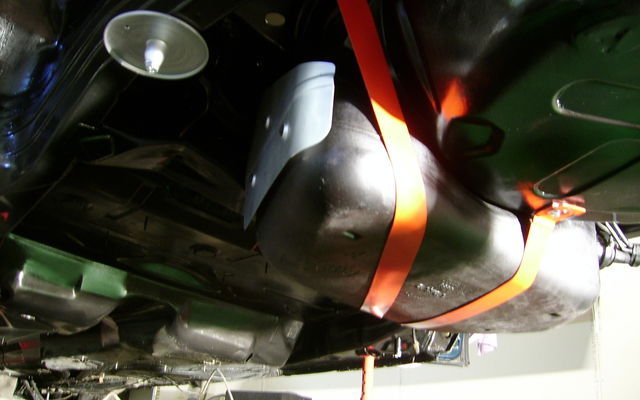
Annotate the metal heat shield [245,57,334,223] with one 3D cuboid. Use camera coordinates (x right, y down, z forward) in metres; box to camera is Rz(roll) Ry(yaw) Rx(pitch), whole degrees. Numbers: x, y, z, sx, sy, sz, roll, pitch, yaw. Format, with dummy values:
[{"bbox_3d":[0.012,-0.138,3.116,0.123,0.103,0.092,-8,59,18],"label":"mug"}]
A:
[{"bbox_3d":[-0.039,-0.070,0.807,0.050,0.183,0.142,13,-22,-27],"label":"metal heat shield"}]

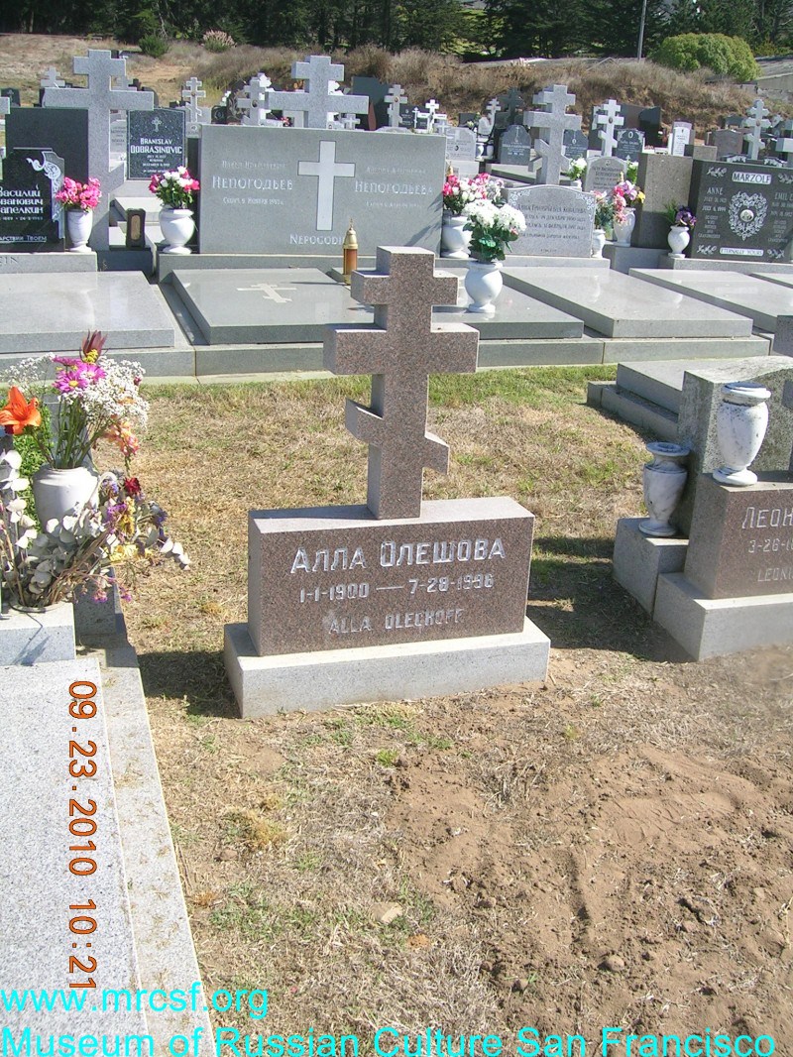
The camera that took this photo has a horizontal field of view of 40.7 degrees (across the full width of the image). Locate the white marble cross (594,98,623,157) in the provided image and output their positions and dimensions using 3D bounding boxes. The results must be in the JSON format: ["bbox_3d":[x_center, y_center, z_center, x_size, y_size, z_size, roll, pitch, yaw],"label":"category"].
[{"bbox_3d":[2.760,-5.221,13.961,0.379,0.694,0.130,-4,23,-17],"label":"white marble cross"}]

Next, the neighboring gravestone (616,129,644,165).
[{"bbox_3d":[4.441,-7.259,20.403,0.568,0.673,0.150,-4,23,-17],"label":"neighboring gravestone"}]

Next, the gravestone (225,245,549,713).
[{"bbox_3d":[-0.002,-0.118,2.518,0.767,1.033,0.256,-4,20,-18],"label":"gravestone"}]

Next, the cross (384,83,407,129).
[{"bbox_3d":[-0.003,-6.721,17.025,0.355,0.625,0.120,-4,23,-17],"label":"cross"}]

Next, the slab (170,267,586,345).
[{"bbox_3d":[-0.217,-1.411,6.657,2.122,0.091,1.893,-4,23,-17],"label":"slab"}]

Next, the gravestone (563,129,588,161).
[{"bbox_3d":[3.265,-7.041,19.722,0.531,0.591,0.150,-4,23,-17],"label":"gravestone"}]

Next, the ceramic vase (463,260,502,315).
[{"bbox_3d":[0.511,-1.415,6.242,0.215,0.285,0.215,3,19,-1],"label":"ceramic vase"}]

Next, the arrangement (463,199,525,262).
[{"bbox_3d":[0.642,-1.957,7.022,0.400,0.400,0.360,-4,23,-17],"label":"arrangement"}]

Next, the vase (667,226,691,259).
[{"bbox_3d":[2.371,-2.404,8.951,0.184,0.234,0.184,-4,23,-17],"label":"vase"}]

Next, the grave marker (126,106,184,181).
[{"bbox_3d":[-2.816,-4.499,12.548,0.636,0.776,0.160,-4,23,-17],"label":"grave marker"}]

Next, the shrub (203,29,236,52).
[{"bbox_3d":[-9.603,-26.442,58.000,1.774,1.271,1.738,-4,23,-17],"label":"shrub"}]

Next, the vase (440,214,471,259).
[{"bbox_3d":[0.453,-2.122,7.783,0.225,0.265,0.225,-4,23,-17],"label":"vase"}]

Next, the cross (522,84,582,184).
[{"bbox_3d":[1.974,-4.879,13.631,0.750,1.420,0.200,-7,21,-25],"label":"cross"}]

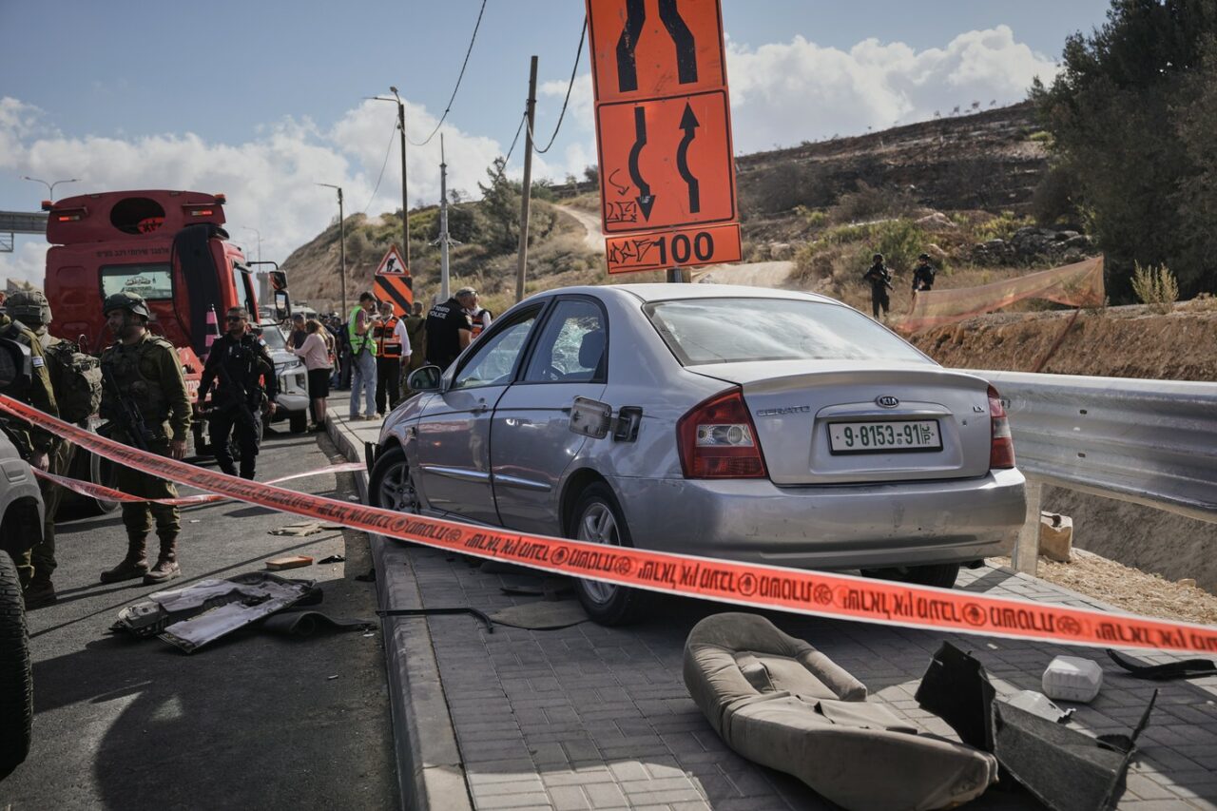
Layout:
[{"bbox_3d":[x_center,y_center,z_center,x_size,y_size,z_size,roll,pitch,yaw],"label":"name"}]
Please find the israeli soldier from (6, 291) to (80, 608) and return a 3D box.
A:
[{"bbox_3d":[-3.246,0.226,8.493,0.550,1.780,0.550,1,3,28],"label":"israeli soldier"}]

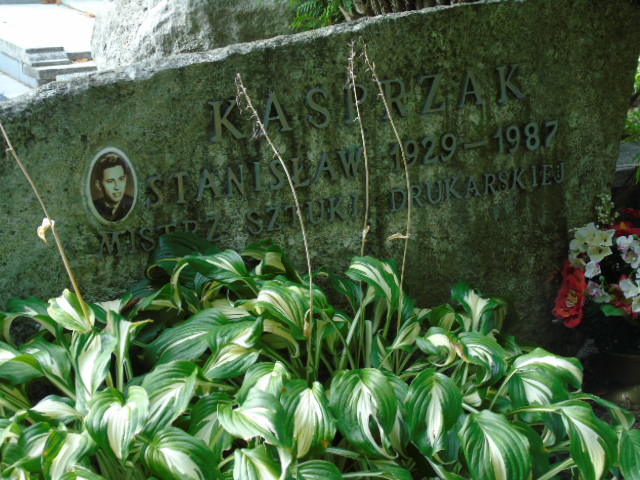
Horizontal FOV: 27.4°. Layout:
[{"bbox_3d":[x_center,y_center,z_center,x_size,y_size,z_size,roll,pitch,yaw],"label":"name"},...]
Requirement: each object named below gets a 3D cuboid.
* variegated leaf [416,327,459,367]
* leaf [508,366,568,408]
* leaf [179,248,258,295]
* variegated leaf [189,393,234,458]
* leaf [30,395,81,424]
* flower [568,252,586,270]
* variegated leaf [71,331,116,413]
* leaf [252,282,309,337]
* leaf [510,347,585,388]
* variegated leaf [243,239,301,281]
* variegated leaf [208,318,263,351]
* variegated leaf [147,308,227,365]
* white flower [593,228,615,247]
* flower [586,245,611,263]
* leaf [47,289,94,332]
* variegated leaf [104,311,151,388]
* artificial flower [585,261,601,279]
[{"bbox_3d":[0.172,0.156,1.920,0.060,0.041,0.060,3,18,19],"label":"variegated leaf"},{"bbox_3d":[0.343,0.231,2.060,0.083,0.053,0.070,-11,21,-19],"label":"leaf"},{"bbox_3d":[-0.163,0.053,2.130,0.120,0.055,0.070,-15,30,-17],"label":"leaf"},{"bbox_3d":[-0.150,0.259,1.810,0.061,0.078,0.070,5,18,24],"label":"variegated leaf"},{"bbox_3d":[-0.379,0.243,1.880,0.075,0.030,0.050,-6,37,-15],"label":"leaf"},{"bbox_3d":[0.451,0.038,2.300,0.033,0.033,0.018,7,25,15],"label":"flower"},{"bbox_3d":[-0.321,0.186,1.860,0.063,0.103,0.060,-2,17,5],"label":"variegated leaf"},{"bbox_3d":[-0.062,0.112,2.120,0.085,0.084,0.075,-9,20,-14],"label":"leaf"},{"bbox_3d":[0.357,0.203,2.070,0.102,0.048,0.080,-9,20,-14],"label":"leaf"},{"bbox_3d":[-0.082,0.033,2.220,0.098,0.063,0.070,-4,20,0],"label":"variegated leaf"},{"bbox_3d":[-0.135,0.150,2.090,0.086,0.041,0.070,-4,20,0],"label":"variegated leaf"},{"bbox_3d":[-0.196,0.142,1.930,0.106,0.057,0.085,10,21,38],"label":"variegated leaf"},{"bbox_3d":[0.510,-0.004,2.360,0.038,0.030,0.020,-4,20,0],"label":"white flower"},{"bbox_3d":[0.485,0.023,2.280,0.045,0.034,0.020,0,24,0],"label":"flower"},{"bbox_3d":[-0.397,0.112,2.090,0.071,0.065,0.050,-4,20,0],"label":"leaf"},{"bbox_3d":[-0.280,0.159,1.910,0.065,0.101,0.060,-6,17,-10],"label":"variegated leaf"},{"bbox_3d":[0.473,0.051,2.280,0.028,0.031,0.016,-2,24,-5],"label":"artificial flower"}]

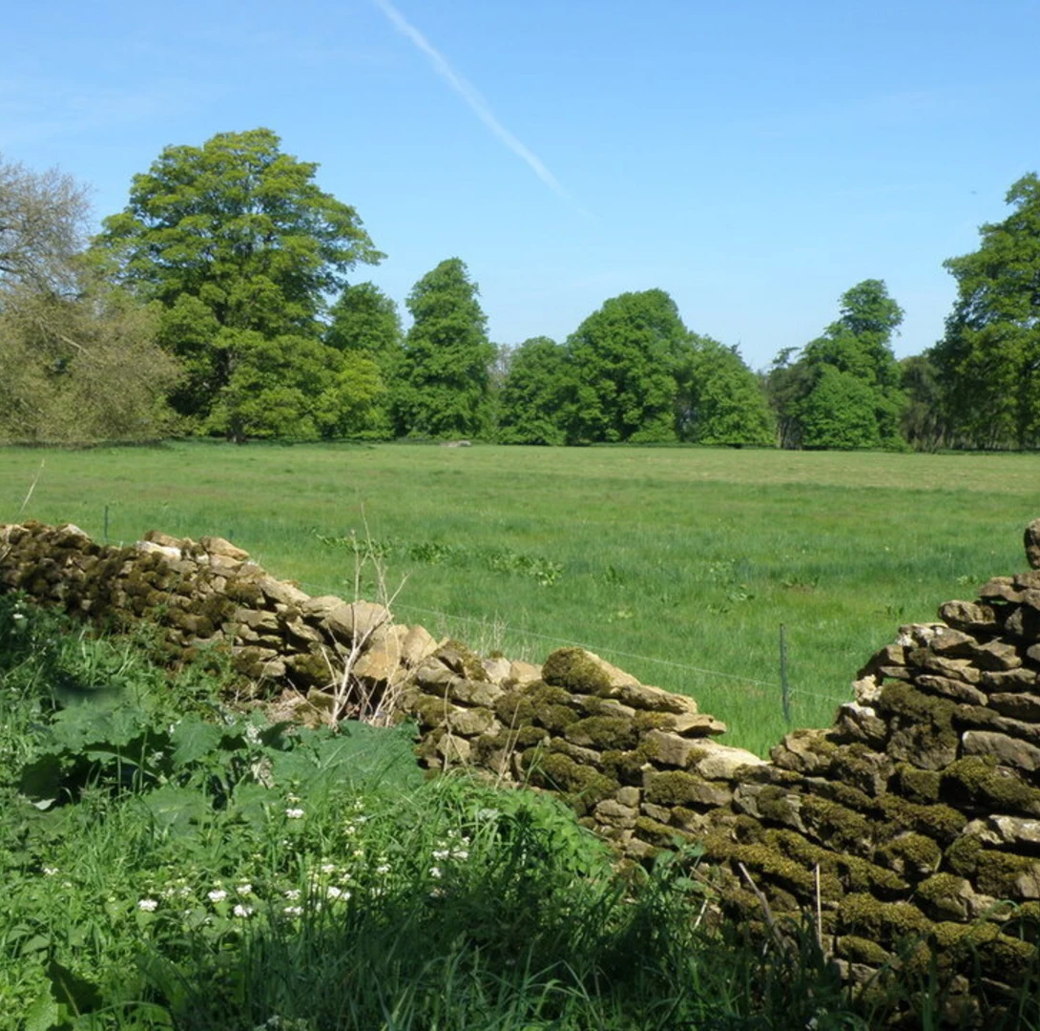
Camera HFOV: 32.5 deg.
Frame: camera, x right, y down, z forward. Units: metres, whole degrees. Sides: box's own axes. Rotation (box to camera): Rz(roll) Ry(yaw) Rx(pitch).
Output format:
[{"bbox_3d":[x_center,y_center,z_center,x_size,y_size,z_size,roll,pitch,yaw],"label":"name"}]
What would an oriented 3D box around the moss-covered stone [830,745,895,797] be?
[{"bbox_3d":[0.840,0.624,4.380,0.130,0.115,0.150,-3,4,-41],"label":"moss-covered stone"}]

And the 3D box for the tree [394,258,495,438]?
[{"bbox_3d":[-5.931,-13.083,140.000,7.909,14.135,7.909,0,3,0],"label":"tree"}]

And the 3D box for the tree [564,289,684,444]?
[{"bbox_3d":[8.989,-12.901,155.000,10.400,13.300,10.000,0,3,0],"label":"tree"}]

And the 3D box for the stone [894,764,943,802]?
[{"bbox_3d":[0.948,0.636,4.250,0.115,0.080,0.115,-3,4,-41],"label":"stone"}]

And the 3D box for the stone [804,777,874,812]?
[{"bbox_3d":[0.789,0.691,4.420,0.130,0.072,0.165,-3,4,-41],"label":"stone"}]

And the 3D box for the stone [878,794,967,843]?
[{"bbox_3d":[1.082,0.814,4.800,0.180,0.120,0.250,-2,3,-31],"label":"stone"}]

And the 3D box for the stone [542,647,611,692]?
[{"bbox_3d":[0.203,0.545,6.300,0.200,0.155,0.270,-2,3,-31],"label":"stone"}]

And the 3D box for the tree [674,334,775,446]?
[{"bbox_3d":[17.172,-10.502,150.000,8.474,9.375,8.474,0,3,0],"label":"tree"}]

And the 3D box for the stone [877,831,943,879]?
[{"bbox_3d":[1.054,0.919,4.830,0.150,0.120,0.180,-2,3,-31],"label":"stone"}]

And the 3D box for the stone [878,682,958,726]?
[{"bbox_3d":[1.093,0.517,4.900,0.180,0.115,0.230,-2,3,-31],"label":"stone"}]

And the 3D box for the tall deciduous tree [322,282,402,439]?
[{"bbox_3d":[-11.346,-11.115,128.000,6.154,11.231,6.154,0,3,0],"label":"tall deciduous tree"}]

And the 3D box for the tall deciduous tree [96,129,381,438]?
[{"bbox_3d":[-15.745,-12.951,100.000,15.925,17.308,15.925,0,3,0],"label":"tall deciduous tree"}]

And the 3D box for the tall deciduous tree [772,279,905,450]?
[{"bbox_3d":[26.193,-12.456,147.000,10.600,13.900,9.500,0,3,0],"label":"tall deciduous tree"}]

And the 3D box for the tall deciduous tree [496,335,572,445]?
[{"bbox_3d":[1.219,-10.922,156.000,7.000,9.500,7.000,0,3,0],"label":"tall deciduous tree"}]

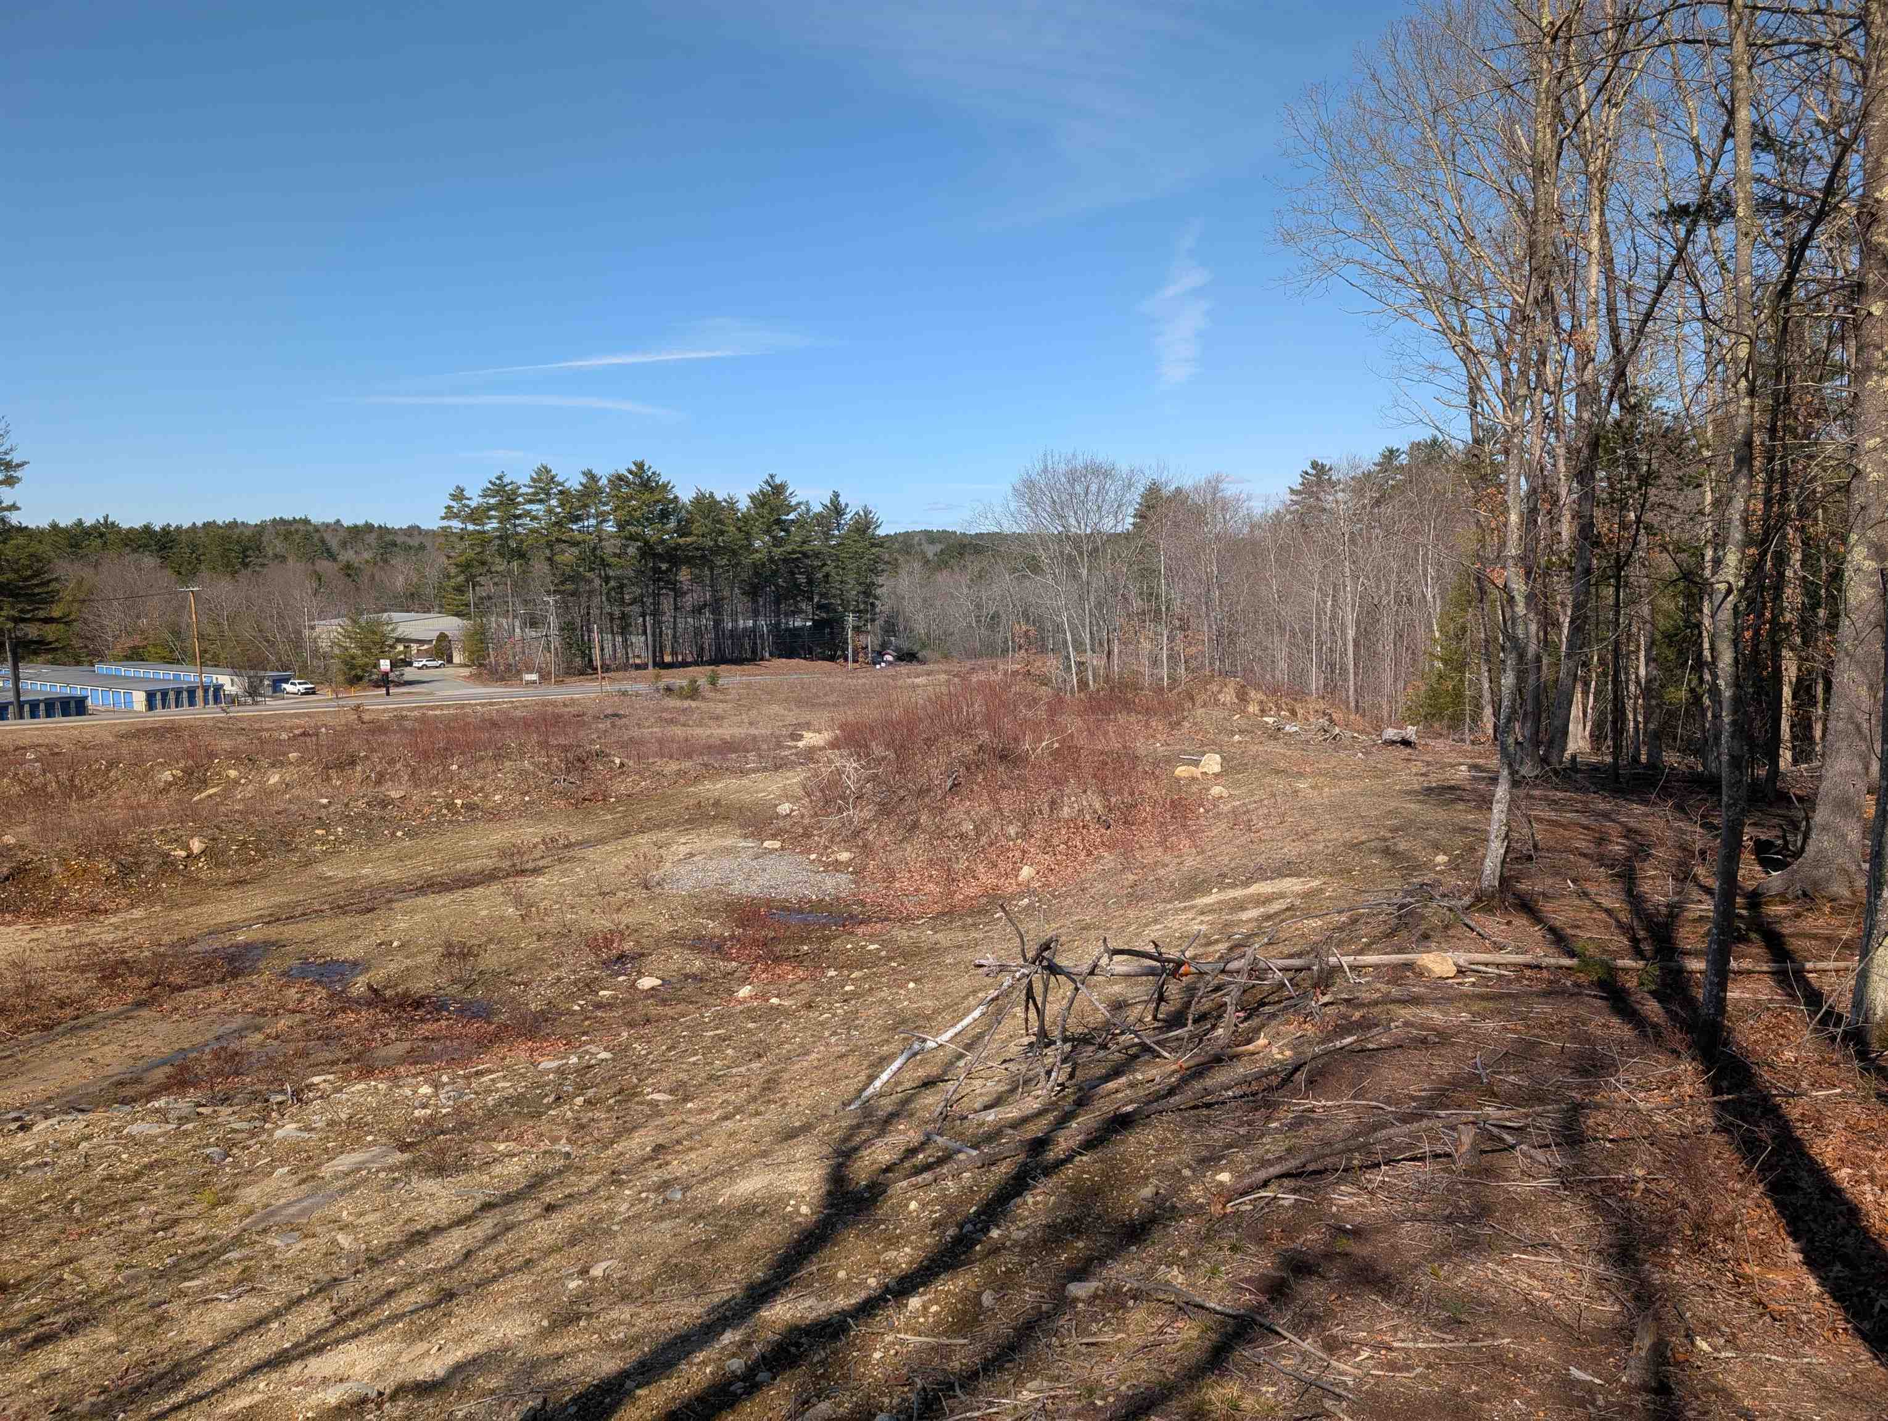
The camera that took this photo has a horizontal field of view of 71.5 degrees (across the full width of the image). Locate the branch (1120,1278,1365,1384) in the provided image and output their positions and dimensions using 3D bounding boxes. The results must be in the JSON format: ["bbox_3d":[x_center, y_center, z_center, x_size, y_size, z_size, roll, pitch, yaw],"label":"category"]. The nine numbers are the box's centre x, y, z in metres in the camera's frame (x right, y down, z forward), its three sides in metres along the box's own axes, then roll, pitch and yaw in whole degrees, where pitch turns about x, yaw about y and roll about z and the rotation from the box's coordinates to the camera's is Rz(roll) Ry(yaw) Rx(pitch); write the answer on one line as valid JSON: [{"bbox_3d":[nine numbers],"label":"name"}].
[{"bbox_3d":[1.078,2.210,4.816,0.170,0.090,1.024,0,0,-42],"label":"branch"}]

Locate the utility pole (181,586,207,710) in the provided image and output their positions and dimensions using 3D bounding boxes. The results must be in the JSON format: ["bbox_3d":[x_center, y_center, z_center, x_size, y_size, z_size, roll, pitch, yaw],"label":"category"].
[{"bbox_3d":[-69.152,-5.762,121.447,2.500,11.314,0.400,0,6,20],"label":"utility pole"}]

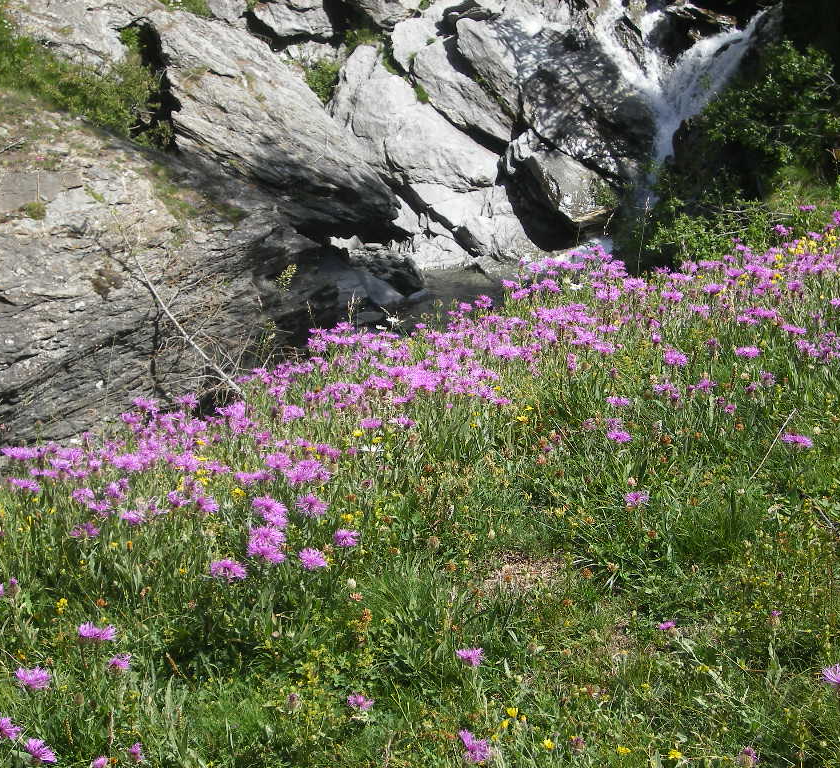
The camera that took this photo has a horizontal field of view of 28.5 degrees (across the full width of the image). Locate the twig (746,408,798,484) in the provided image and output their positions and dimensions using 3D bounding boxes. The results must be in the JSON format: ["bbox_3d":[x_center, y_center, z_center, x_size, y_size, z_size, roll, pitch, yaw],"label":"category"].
[{"bbox_3d":[0.720,0.123,3.375,0.009,0.008,0.217,33,59,11],"label":"twig"}]

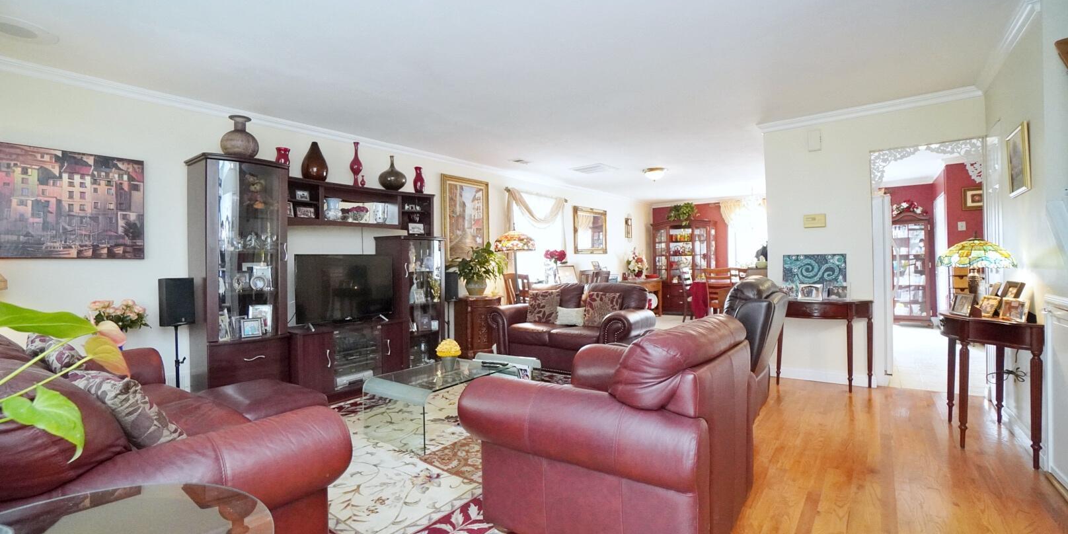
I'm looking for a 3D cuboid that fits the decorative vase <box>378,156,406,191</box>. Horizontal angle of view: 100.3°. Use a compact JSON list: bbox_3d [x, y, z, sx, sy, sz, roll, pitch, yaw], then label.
[{"bbox_3d":[-1.454,-0.950,4.580,0.290,0.387,0.290,-1,1,38],"label":"decorative vase"}]

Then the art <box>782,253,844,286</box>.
[{"bbox_3d":[2.546,0.087,4.058,0.500,0.410,0.025,-2,-5,38],"label":"art"}]

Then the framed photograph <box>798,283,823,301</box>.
[{"bbox_3d":[2.450,0.224,3.951,0.185,0.150,0.060,-2,0,38],"label":"framed photograph"}]

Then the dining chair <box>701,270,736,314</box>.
[{"bbox_3d":[3.001,0.526,7.148,0.450,0.990,0.500,-1,1,38],"label":"dining chair"}]

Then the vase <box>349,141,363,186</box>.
[{"bbox_3d":[-1.703,-0.976,4.264,0.115,0.445,0.115,-1,0,37],"label":"vase"}]

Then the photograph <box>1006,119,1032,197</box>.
[{"bbox_3d":[2.889,-0.626,2.650,0.025,0.390,0.490,-3,-1,37],"label":"photograph"}]

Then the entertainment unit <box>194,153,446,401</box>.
[{"bbox_3d":[-1.749,0.177,4.059,0.450,1.955,2.200,-2,0,38],"label":"entertainment unit"}]

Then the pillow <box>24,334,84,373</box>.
[{"bbox_3d":[-2.331,0.517,2.209,0.430,0.410,0.150,-1,32,37],"label":"pillow"}]

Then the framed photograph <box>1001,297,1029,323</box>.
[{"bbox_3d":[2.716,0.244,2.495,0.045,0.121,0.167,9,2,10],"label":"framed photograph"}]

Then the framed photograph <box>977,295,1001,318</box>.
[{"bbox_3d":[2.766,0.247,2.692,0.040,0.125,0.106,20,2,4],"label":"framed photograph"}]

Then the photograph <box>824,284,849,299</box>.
[{"bbox_3d":[2.624,0.214,3.853,0.190,0.150,0.050,-2,0,38],"label":"photograph"}]

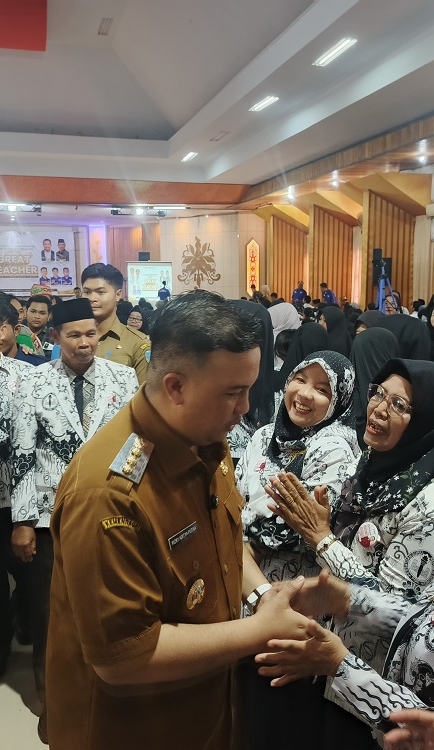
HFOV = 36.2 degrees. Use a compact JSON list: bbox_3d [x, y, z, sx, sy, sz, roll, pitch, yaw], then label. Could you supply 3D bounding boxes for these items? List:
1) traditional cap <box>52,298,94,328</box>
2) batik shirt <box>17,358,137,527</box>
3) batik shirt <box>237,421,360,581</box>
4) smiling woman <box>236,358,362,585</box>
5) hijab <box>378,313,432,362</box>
[{"bbox_3d":[-0.553,-0.237,2.542,0.165,0.095,0.215,-13,10,-31],"label":"traditional cap"},{"bbox_3d":[-0.541,0.256,2.593,0.470,0.670,0.290,-3,9,-17],"label":"batik shirt"},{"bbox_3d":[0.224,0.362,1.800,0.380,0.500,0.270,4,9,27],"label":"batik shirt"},{"bbox_3d":[0.254,0.669,2.027,0.460,1.491,0.380,3,9,22],"label":"smiling woman"},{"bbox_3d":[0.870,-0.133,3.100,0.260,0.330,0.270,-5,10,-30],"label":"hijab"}]

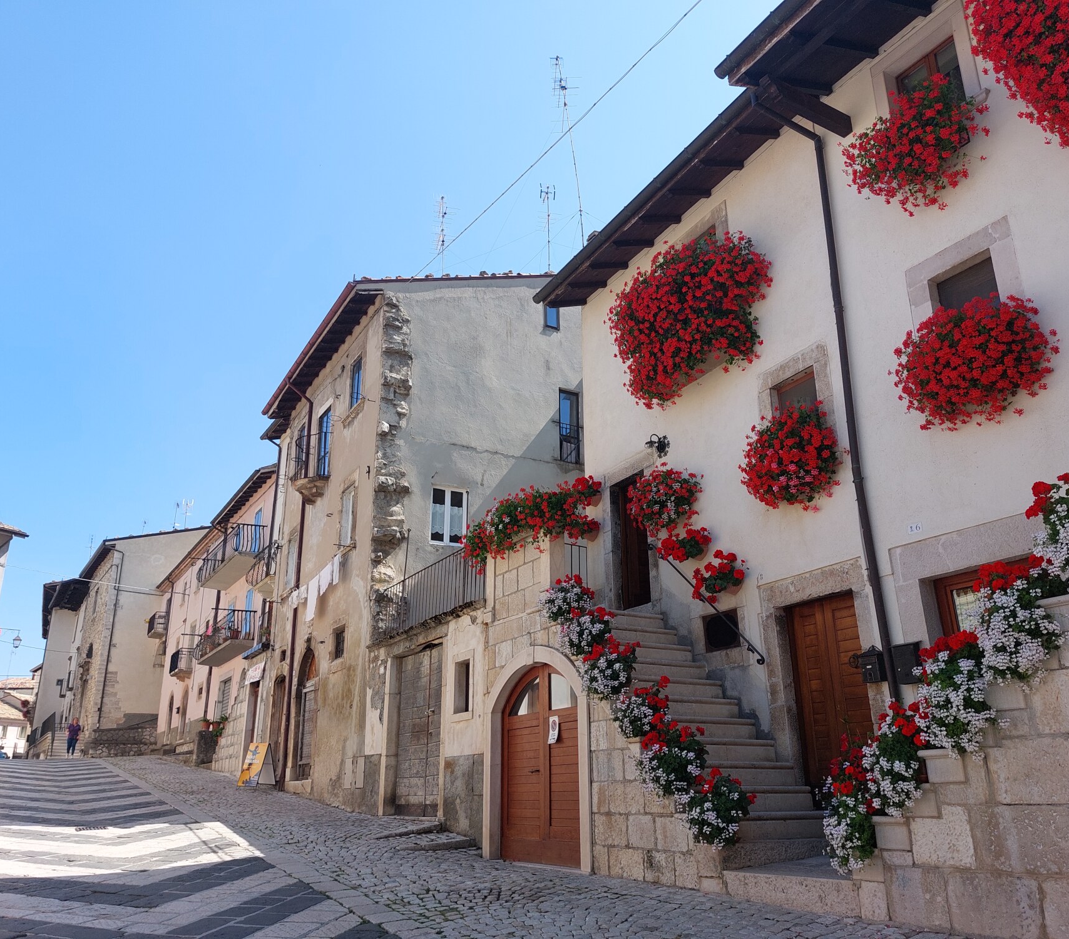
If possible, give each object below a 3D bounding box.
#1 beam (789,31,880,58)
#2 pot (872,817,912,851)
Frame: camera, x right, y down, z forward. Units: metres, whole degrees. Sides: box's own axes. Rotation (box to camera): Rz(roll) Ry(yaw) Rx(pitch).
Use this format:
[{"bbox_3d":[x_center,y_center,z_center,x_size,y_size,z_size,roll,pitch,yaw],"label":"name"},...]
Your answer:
[{"bbox_3d":[2.930,-4.160,8.433,1.292,0.120,0.120,-9,-12,-35],"label":"beam"},{"bbox_3d":[2.420,2.394,5.709,0.260,0.200,0.300,12,-24,-29],"label":"pot"}]

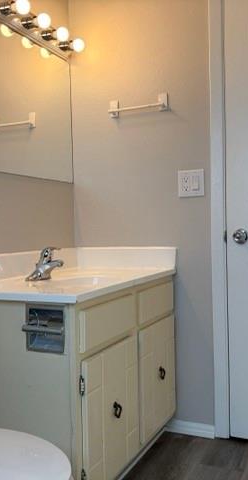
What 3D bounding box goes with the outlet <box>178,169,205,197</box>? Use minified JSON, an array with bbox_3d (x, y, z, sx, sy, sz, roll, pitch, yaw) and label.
[{"bbox_3d":[0.307,-0.258,2.196,0.120,0.122,0.010,0,2,25],"label":"outlet"}]

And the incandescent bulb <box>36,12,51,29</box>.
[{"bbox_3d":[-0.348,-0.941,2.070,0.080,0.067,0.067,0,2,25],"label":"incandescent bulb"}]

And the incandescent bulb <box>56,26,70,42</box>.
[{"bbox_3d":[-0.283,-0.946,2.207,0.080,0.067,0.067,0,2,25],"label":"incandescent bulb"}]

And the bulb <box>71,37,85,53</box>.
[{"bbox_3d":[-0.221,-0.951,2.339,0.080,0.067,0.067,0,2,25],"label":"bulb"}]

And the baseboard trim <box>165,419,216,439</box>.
[{"bbox_3d":[0.303,0.881,2.239,0.237,0.058,0.014,0,2,25],"label":"baseboard trim"}]

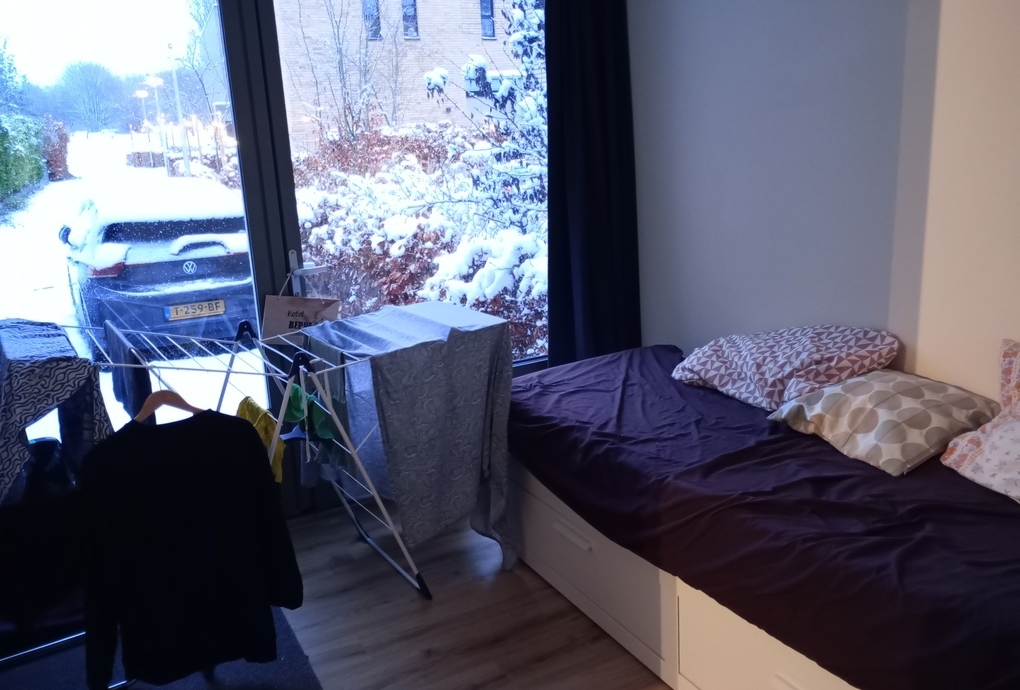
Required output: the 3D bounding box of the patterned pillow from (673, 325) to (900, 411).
[{"bbox_3d":[0.881,0.067,2.692,0.460,0.180,0.600,-20,14,-20],"label":"patterned pillow"}]

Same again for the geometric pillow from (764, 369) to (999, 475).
[{"bbox_3d":[1.045,0.195,2.320,0.450,0.130,0.450,-19,20,-21],"label":"geometric pillow"}]

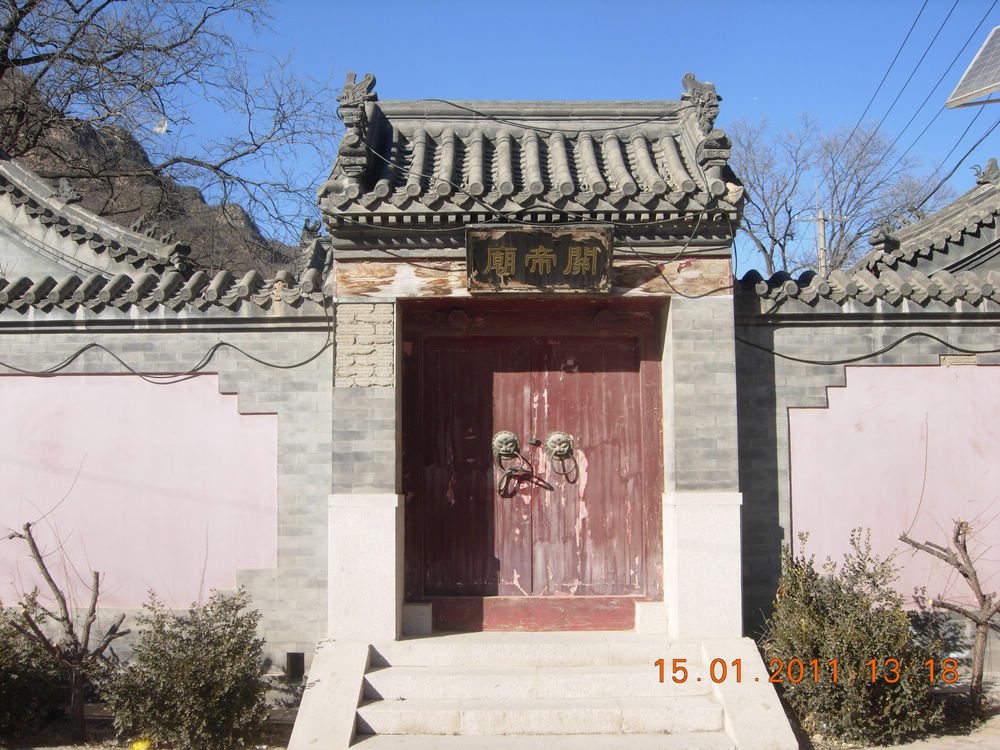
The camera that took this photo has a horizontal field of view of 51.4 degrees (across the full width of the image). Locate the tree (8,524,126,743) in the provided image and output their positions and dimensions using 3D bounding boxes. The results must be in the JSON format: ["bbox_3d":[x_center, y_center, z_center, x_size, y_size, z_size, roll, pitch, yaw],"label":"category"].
[{"bbox_3d":[-2.426,1.453,5.821,0.700,1.210,0.600,0,-6,-1],"label":"tree"}]

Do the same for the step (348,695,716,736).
[{"bbox_3d":[0.221,1.844,5.621,1.940,0.135,0.280,0,-6,-1],"label":"step"}]

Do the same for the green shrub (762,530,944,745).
[{"bbox_3d":[2.040,1.454,6.001,1.040,1.140,0.880,0,-6,-1],"label":"green shrub"}]

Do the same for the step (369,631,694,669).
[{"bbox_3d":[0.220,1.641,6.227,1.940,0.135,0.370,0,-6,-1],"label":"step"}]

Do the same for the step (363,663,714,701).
[{"bbox_3d":[0.220,1.740,5.899,1.940,0.135,0.280,0,-6,-1],"label":"step"}]

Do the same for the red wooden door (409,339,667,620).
[{"bbox_3d":[0.223,0.635,6.734,1.630,1.870,0.120,0,-6,-1],"label":"red wooden door"}]

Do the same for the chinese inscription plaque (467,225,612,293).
[{"bbox_3d":[0.244,-0.700,6.346,0.885,0.400,0.070,0,13,-1],"label":"chinese inscription plaque"}]

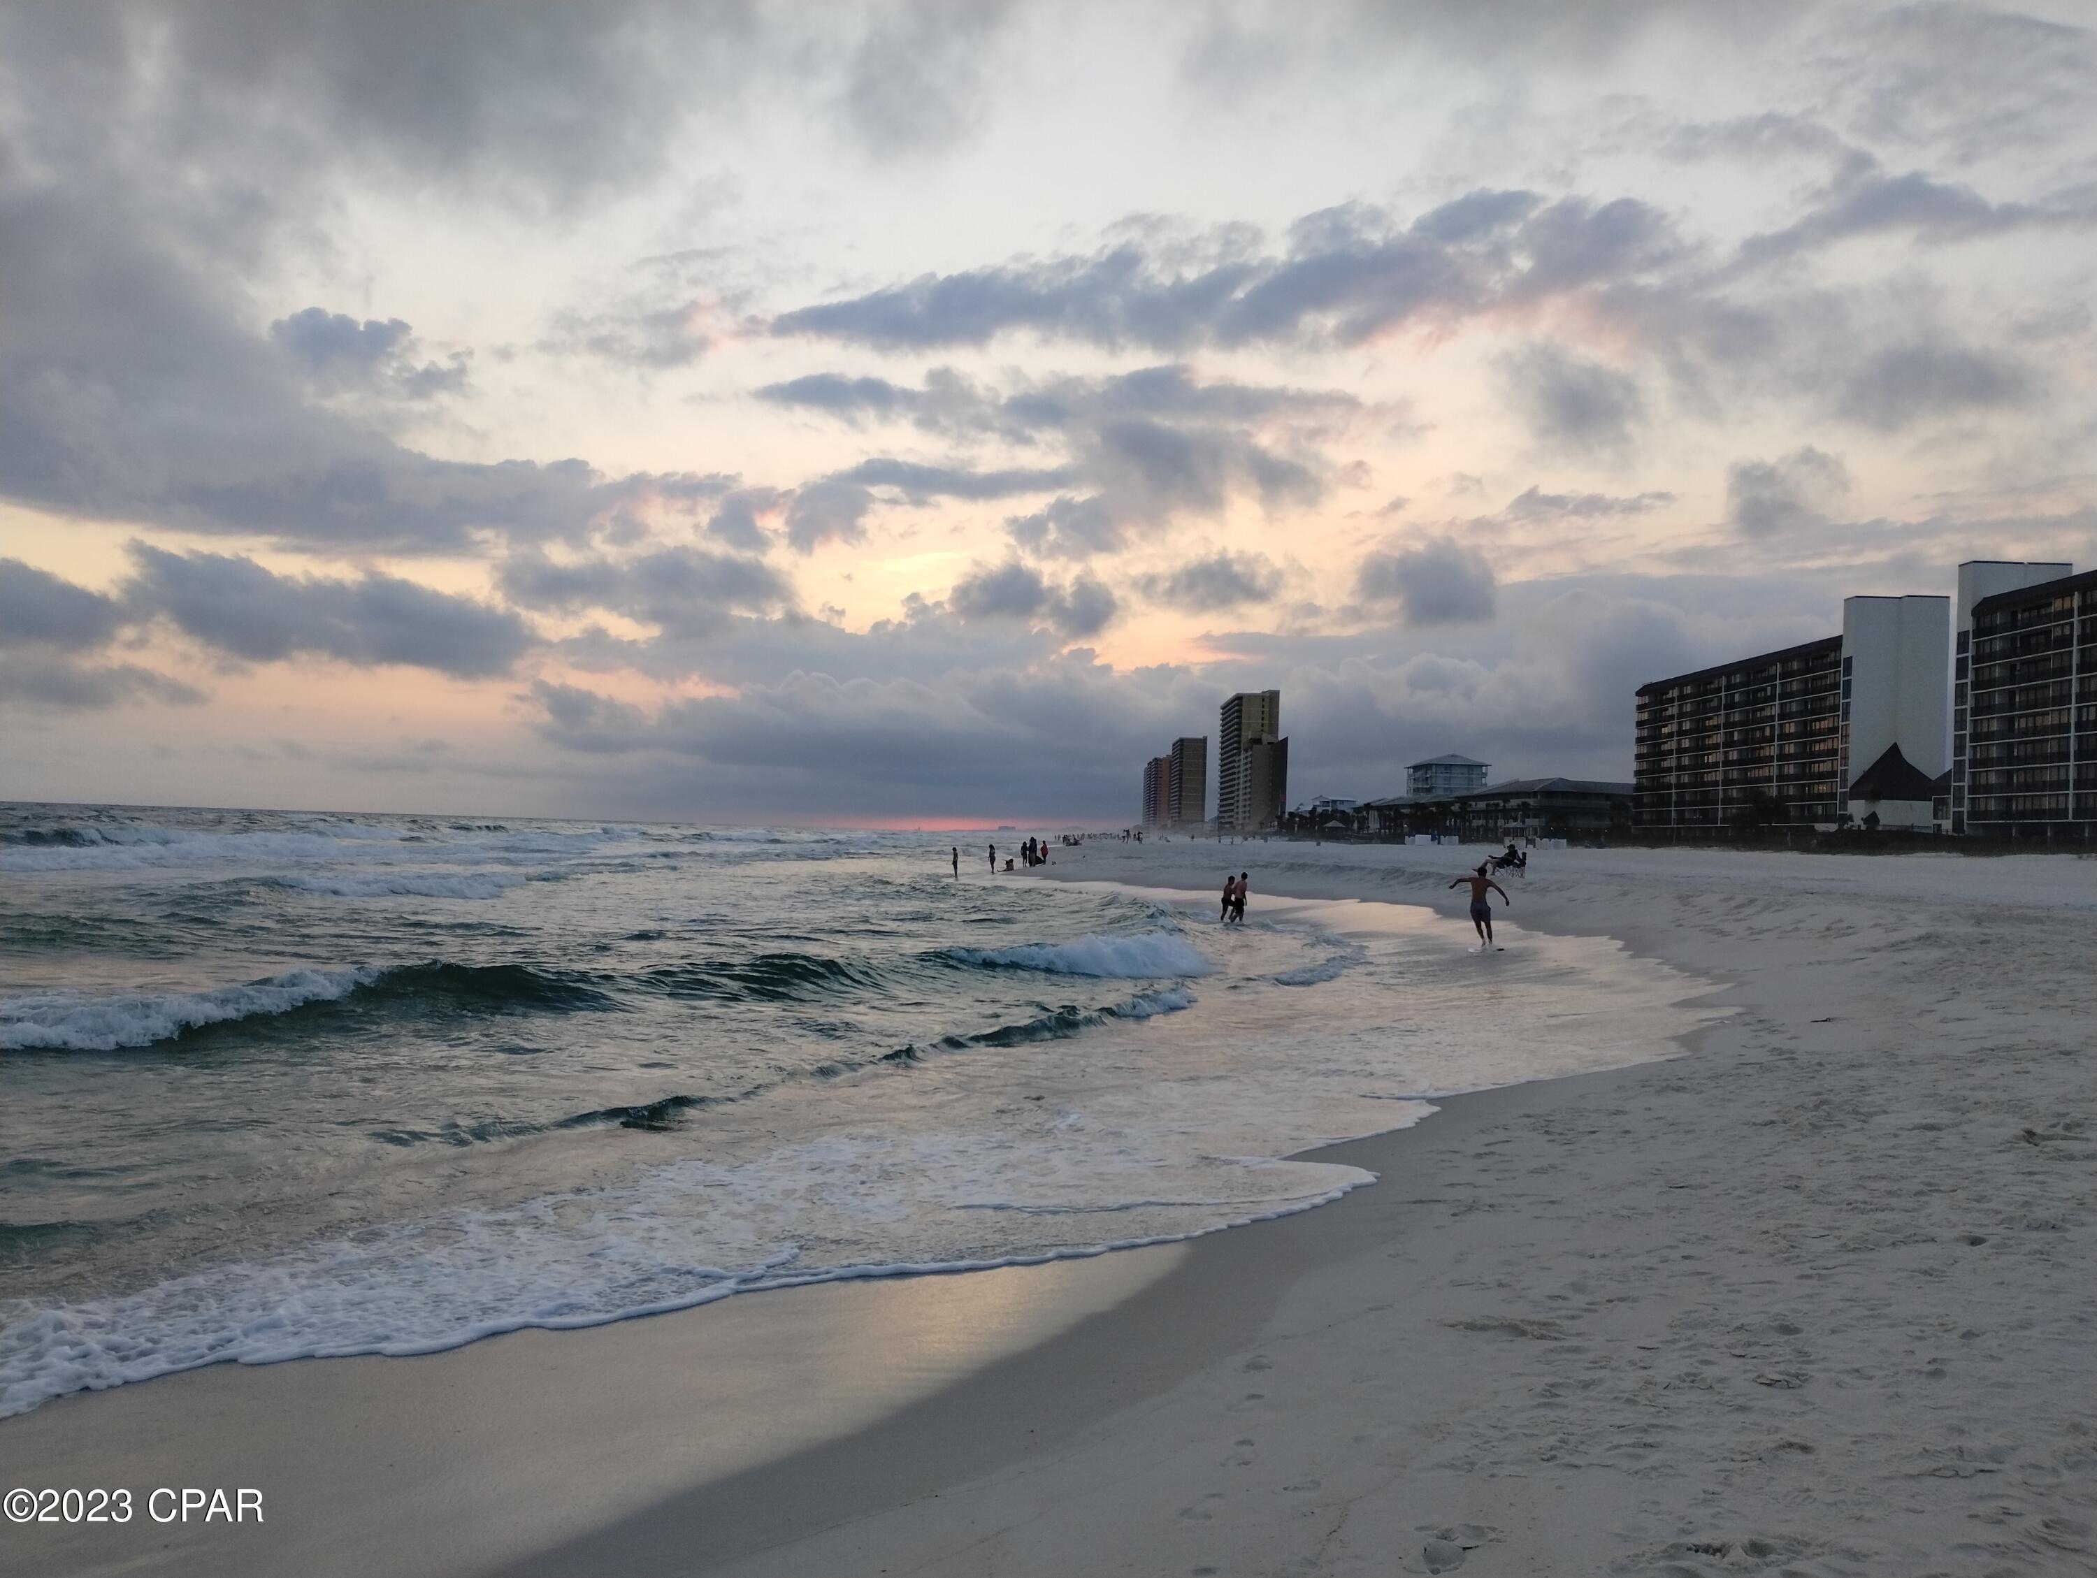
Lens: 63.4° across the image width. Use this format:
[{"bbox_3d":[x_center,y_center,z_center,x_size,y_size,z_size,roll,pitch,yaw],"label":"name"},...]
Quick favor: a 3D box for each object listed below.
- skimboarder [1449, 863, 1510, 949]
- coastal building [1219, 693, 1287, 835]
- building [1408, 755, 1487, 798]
[{"bbox_3d":[9.092,2.484,35.800,1.250,1.680,0.500,2,-2,7],"label":"skimboarder"},{"bbox_3d":[93.184,-10.895,776.644,21.000,64.000,76.000,2,-2,0],"label":"coastal building"},{"bbox_3d":[112.369,2.751,478.190,16.000,23.800,32.000,2,-2,-1],"label":"building"}]

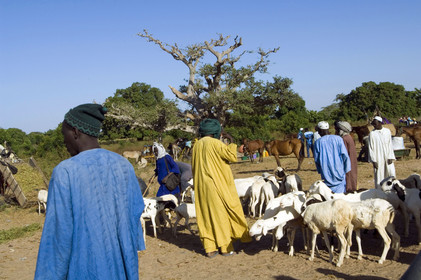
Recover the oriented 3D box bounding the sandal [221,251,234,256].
[{"bbox_3d":[0.224,1.478,6.020,0.100,0.070,0.260,-5,0,40],"label":"sandal"}]

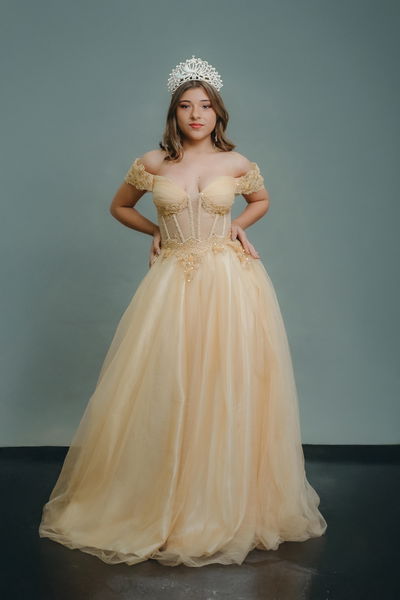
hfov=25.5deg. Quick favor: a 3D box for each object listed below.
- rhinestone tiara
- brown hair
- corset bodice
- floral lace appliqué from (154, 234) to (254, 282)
[{"bbox_3d":[-0.018,-0.749,2.940,0.182,0.120,0.100,0,-1,0],"label":"rhinestone tiara"},{"bbox_3d":[-0.008,-0.607,2.980,0.260,0.275,0.220,0,-1,0],"label":"brown hair"},{"bbox_3d":[-0.019,-0.336,2.980,0.470,0.300,0.250,0,-1,0],"label":"corset bodice"},{"bbox_3d":[0.015,-0.138,2.930,0.330,0.160,0.180,0,-1,0],"label":"floral lace appliqué"}]

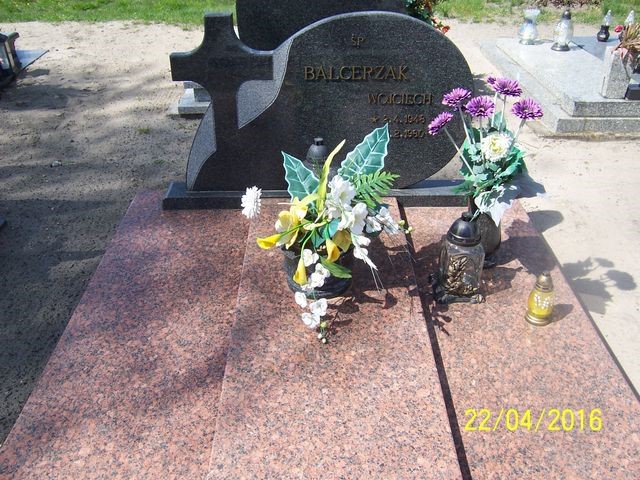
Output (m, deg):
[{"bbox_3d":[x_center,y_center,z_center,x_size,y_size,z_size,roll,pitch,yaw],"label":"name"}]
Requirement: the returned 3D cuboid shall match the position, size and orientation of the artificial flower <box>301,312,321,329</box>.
[{"bbox_3d":[-0.026,0.220,1.669,0.057,0.038,0.035,-1,30,-1],"label":"artificial flower"}]

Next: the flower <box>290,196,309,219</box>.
[{"bbox_3d":[-0.059,-0.090,1.743,0.053,0.058,0.045,-1,30,-1],"label":"flower"}]

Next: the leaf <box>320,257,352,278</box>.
[{"bbox_3d":[0.052,0.087,1.931,0.110,0.050,0.060,16,34,26],"label":"leaf"}]

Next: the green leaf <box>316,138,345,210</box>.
[{"bbox_3d":[0.034,-0.189,1.815,0.045,0.236,0.035,21,20,4],"label":"green leaf"}]

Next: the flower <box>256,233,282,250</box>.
[{"bbox_3d":[-0.146,0.004,1.768,0.078,0.042,0.042,-17,34,-14],"label":"flower"}]

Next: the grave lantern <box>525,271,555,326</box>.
[{"bbox_3d":[0.610,0.154,1.679,0.078,0.155,0.078,-1,30,-1],"label":"grave lantern"}]

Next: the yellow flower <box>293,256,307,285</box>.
[{"bbox_3d":[-0.061,0.095,1.900,0.048,0.085,0.052,-1,30,0],"label":"yellow flower"}]

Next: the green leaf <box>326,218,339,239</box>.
[{"bbox_3d":[0.036,-0.033,1.767,0.037,0.048,0.030,-1,30,-1],"label":"green leaf"}]

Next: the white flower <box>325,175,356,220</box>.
[{"bbox_3d":[0.060,-0.121,1.692,0.085,0.100,0.070,-1,30,-1],"label":"white flower"}]

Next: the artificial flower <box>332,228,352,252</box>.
[{"bbox_3d":[0.068,0.002,1.834,0.060,0.040,0.068,0,66,0],"label":"artificial flower"}]

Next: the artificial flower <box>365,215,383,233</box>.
[{"bbox_3d":[0.169,-0.052,1.929,0.056,0.048,0.050,-1,30,0],"label":"artificial flower"}]

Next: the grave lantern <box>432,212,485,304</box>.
[{"bbox_3d":[0.410,0.037,1.781,0.143,0.253,0.140,-2,30,-3],"label":"grave lantern"}]

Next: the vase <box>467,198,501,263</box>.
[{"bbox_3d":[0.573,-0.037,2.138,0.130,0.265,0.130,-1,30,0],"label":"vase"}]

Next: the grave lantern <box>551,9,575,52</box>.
[{"bbox_3d":[1.895,-1.630,4.720,0.148,0.291,0.148,-1,30,-1],"label":"grave lantern"}]

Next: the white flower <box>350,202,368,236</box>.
[{"bbox_3d":[0.123,-0.064,1.898,0.058,0.085,0.060,-1,30,0],"label":"white flower"}]

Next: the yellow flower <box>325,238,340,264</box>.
[{"bbox_3d":[0.040,0.033,1.933,0.050,0.072,0.055,-1,30,0],"label":"yellow flower"}]

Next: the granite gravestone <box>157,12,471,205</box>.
[{"bbox_3d":[-0.008,-0.464,2.257,1.200,0.708,0.155,0,31,-1],"label":"granite gravestone"}]

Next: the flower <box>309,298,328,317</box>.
[{"bbox_3d":[-0.004,0.189,1.709,0.053,0.030,0.050,0,63,0],"label":"flower"}]

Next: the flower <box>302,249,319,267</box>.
[{"bbox_3d":[-0.027,0.050,1.746,0.046,0.046,0.028,-1,30,-1],"label":"flower"}]

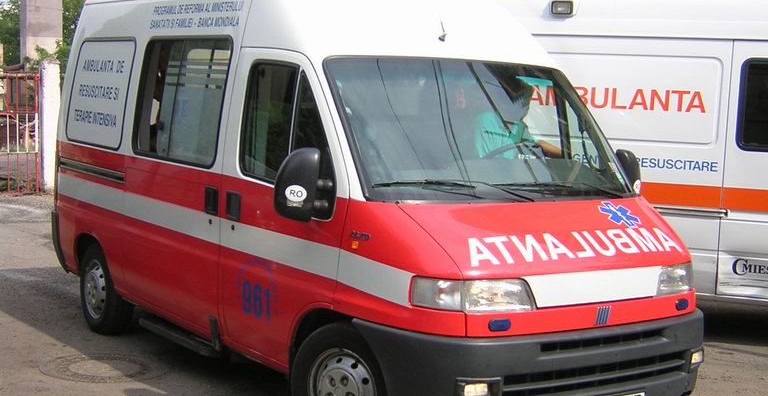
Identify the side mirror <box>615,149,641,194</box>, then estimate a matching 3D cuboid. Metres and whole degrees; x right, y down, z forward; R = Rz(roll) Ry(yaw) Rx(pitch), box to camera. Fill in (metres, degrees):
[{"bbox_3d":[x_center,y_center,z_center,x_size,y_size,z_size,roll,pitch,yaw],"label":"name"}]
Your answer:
[{"bbox_3d":[1.412,-0.100,6.580,0.290,0.335,0.180,-1,6,-35],"label":"side mirror"}]

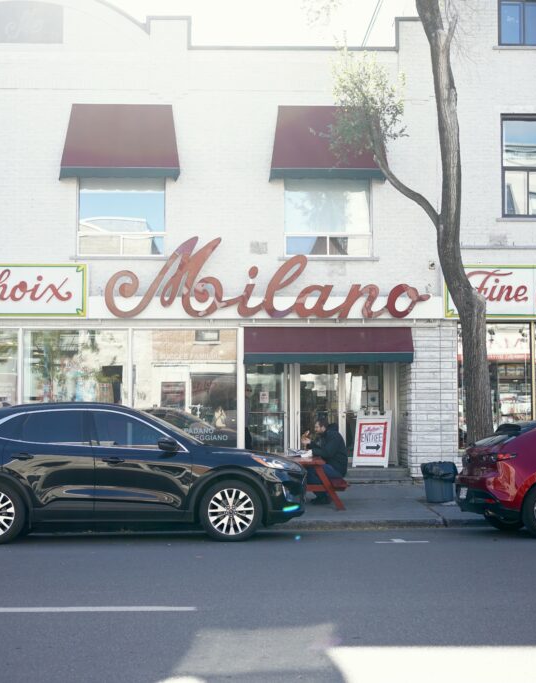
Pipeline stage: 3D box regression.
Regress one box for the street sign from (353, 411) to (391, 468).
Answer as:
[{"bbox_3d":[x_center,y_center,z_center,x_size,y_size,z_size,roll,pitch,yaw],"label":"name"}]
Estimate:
[{"bbox_3d":[1.882,1.764,18.100,0.640,1.020,0.550,-1,-3,8],"label":"street sign"}]

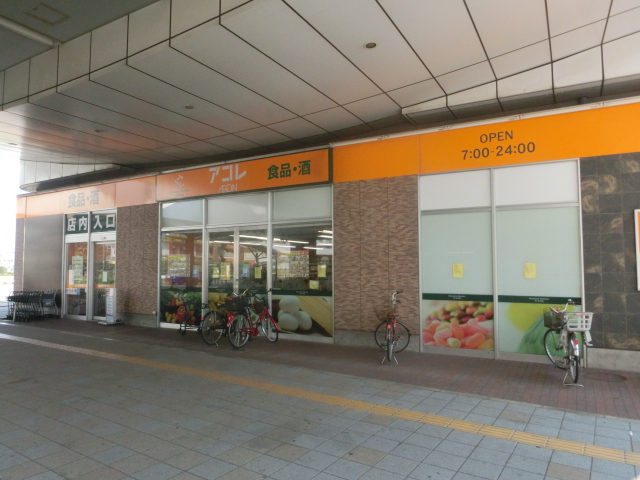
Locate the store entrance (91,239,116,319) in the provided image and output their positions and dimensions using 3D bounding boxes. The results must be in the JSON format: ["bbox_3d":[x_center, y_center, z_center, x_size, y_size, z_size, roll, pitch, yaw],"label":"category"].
[{"bbox_3d":[-6.485,1.219,13.350,1.280,2.420,0.120,-2,-4,30],"label":"store entrance"}]

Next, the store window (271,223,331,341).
[{"bbox_3d":[-0.394,0.802,9.456,1.570,2.440,0.100,-2,-3,29],"label":"store window"}]

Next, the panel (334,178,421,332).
[{"bbox_3d":[1.090,0.305,8.675,1.790,2.980,0.150,-2,-3,29],"label":"panel"}]

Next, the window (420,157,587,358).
[{"bbox_3d":[3.124,0.394,7.926,2.710,3.410,0.120,-2,-4,30],"label":"window"}]

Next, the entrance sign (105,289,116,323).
[{"bbox_3d":[-5.709,1.795,12.088,0.330,0.930,0.150,-2,-3,29],"label":"entrance sign"}]

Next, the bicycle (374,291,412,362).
[{"bbox_3d":[1.226,1.461,7.495,0.580,1.110,1.480,-1,-3,13],"label":"bicycle"}]

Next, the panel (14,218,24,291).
[{"bbox_3d":[-10.537,0.798,15.696,0.550,3.130,0.150,-2,-4,30],"label":"panel"}]

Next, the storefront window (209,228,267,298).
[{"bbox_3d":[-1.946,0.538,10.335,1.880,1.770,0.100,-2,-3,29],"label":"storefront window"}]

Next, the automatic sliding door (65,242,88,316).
[{"bbox_3d":[-7.646,1.267,13.997,1.220,2.390,0.100,-2,-4,30],"label":"automatic sliding door"}]

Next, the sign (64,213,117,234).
[{"bbox_3d":[-6.759,-0.528,13.063,2.420,0.620,0.100,-2,-3,29],"label":"sign"}]

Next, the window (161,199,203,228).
[{"bbox_3d":[-3.648,-0.665,11.825,1.560,0.760,0.100,-2,-4,30],"label":"window"}]

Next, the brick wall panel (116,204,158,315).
[{"bbox_3d":[-5.146,0.566,12.641,1.790,3.070,0.150,-2,-4,30],"label":"brick wall panel"}]

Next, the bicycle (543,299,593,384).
[{"bbox_3d":[3.664,1.477,6.569,0.620,1.090,1.580,-1,-3,19],"label":"bicycle"}]

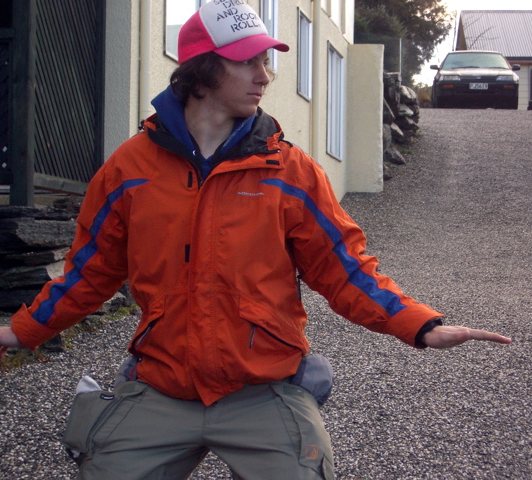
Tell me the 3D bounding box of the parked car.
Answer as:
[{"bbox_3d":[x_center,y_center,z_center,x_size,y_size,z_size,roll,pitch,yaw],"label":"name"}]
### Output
[{"bbox_3d":[4.370,-3.290,34.200,1.720,1.370,4.200,0,-1,5],"label":"parked car"}]

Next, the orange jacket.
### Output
[{"bbox_3d":[-0.095,0.036,3.520,0.940,0.640,0.380,0,-1,10],"label":"orange jacket"}]

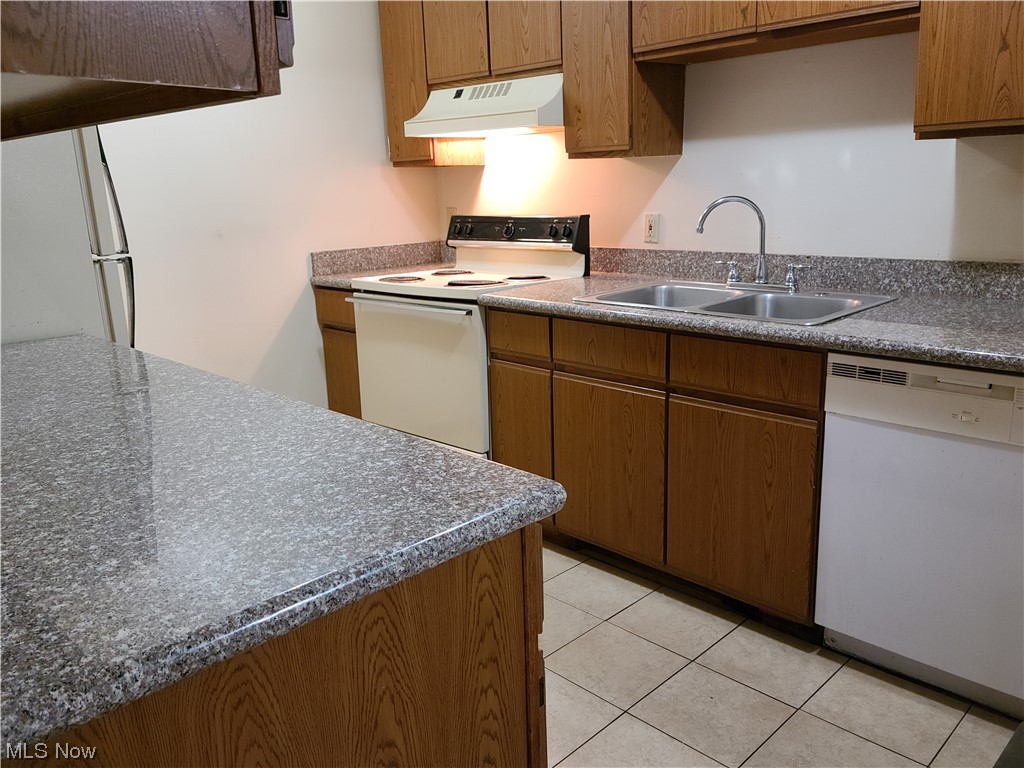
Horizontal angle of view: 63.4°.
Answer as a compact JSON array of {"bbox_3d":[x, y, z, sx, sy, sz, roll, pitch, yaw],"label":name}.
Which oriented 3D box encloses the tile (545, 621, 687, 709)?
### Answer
[{"bbox_3d":[0.282,0.770,2.270,0.302,0.010,0.302,-15,19,-43],"label":"tile"}]

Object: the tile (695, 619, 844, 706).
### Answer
[{"bbox_3d":[0.714,0.756,2.264,0.301,0.010,0.302,-15,19,-43],"label":"tile"}]

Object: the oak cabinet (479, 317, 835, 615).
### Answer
[{"bbox_3d":[0.568,0.146,2.796,0.625,0.826,1.246,-15,19,-43],"label":"oak cabinet"}]

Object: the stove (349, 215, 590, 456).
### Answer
[{"bbox_3d":[-0.175,-0.102,3.450,0.685,1.142,0.762,-15,19,-43],"label":"stove"}]

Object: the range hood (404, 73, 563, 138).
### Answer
[{"bbox_3d":[-0.029,-1.087,3.276,0.425,0.190,0.751,-15,19,-43],"label":"range hood"}]

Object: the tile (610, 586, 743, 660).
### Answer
[{"bbox_3d":[0.498,0.711,2.477,0.301,0.010,0.302,-15,19,-43],"label":"tile"}]

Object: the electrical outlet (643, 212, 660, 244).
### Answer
[{"bbox_3d":[0.532,-0.587,3.137,0.010,0.112,0.070,-15,19,-43],"label":"electrical outlet"}]

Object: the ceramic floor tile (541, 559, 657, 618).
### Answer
[{"bbox_3d":[0.283,0.665,2.689,0.301,0.010,0.302,-15,19,-43],"label":"ceramic floor tile"}]

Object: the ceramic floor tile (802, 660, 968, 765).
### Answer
[{"bbox_3d":[0.929,0.802,2.052,0.301,0.010,0.302,-15,19,-43],"label":"ceramic floor tile"}]

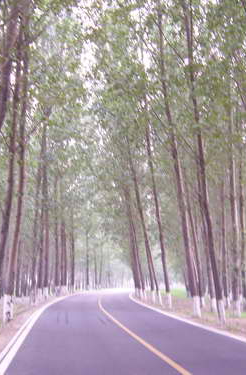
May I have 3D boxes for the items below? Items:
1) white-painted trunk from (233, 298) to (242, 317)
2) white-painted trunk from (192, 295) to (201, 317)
[{"bbox_3d":[6.066,6.371,25.236,0.330,0.894,0.330,0,-11,0],"label":"white-painted trunk"},{"bbox_3d":[3.662,5.835,23.376,0.282,1.024,0.282,-2,-11,8],"label":"white-painted trunk"}]

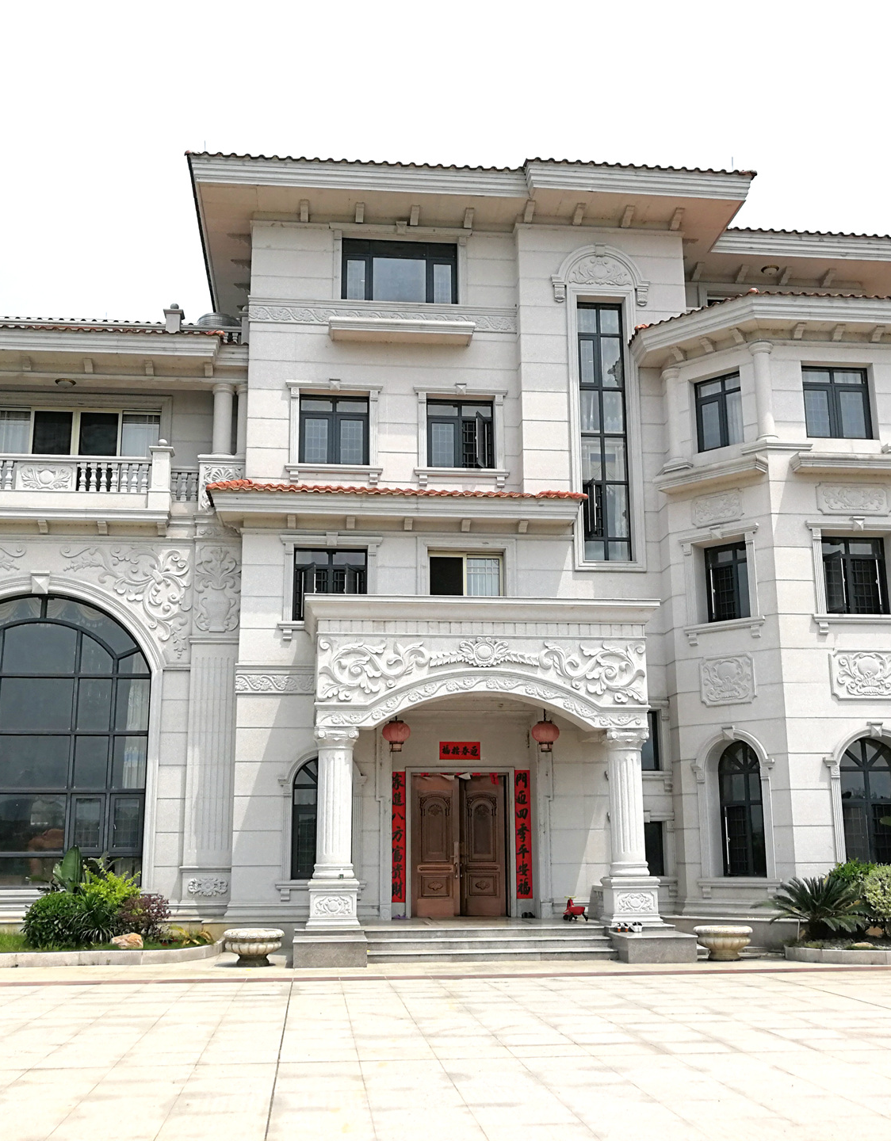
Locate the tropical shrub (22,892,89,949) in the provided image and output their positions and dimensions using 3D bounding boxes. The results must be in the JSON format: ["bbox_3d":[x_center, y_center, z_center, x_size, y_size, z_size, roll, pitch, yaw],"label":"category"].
[{"bbox_3d":[-5.873,5.260,17.897,1.000,0.830,0.980,1,-14,-6],"label":"tropical shrub"}]

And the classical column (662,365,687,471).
[{"bbox_3d":[4.371,-2.870,22.671,0.360,1.970,0.360,1,-14,-6],"label":"classical column"}]

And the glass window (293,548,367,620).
[{"bbox_3d":[-2.200,0.288,22.710,1.420,1.470,0.180,1,-13,-6],"label":"glass window"}]

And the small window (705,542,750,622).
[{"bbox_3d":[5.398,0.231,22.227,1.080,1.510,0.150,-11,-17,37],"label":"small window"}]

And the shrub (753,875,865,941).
[{"bbox_3d":[5.671,5.192,18.301,1.680,0.960,1.650,1,-14,-6],"label":"shrub"}]

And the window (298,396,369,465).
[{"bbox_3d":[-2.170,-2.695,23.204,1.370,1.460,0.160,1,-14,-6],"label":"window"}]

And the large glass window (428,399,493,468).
[{"bbox_3d":[0.306,-2.760,24.248,1.380,1.520,0.150,1,-13,-6],"label":"large glass window"}]

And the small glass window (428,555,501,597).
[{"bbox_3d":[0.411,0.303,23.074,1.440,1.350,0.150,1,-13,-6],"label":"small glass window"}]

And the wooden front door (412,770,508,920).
[{"bbox_3d":[0.227,5.002,21.671,1.750,2.570,0.130,1,-13,-6],"label":"wooden front door"}]

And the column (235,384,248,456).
[{"bbox_3d":[-3.969,-2.993,23.659,0.420,1.620,0.420,1,-13,-6],"label":"column"}]

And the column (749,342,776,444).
[{"bbox_3d":[5.763,-3.262,21.533,0.410,1.960,0.410,1,-13,-6],"label":"column"}]

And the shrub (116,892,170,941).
[{"bbox_3d":[-4.833,5.554,19.045,0.900,0.770,0.850,1,-13,-6],"label":"shrub"}]

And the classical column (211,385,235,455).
[{"bbox_3d":[-4.406,-2.916,23.416,0.420,1.500,0.420,1,-14,-6],"label":"classical column"}]

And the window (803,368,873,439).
[{"bbox_3d":[7.441,-3.168,22.690,1.380,1.510,0.150,1,-13,-6],"label":"window"}]

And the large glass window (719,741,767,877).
[{"bbox_3d":[5.224,4.174,20.825,1.060,2.330,0.150,-11,-17,38],"label":"large glass window"}]

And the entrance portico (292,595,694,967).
[{"bbox_3d":[0.591,3.405,19.708,5.970,5.690,3.550,1,-13,-6],"label":"entrance portico"}]

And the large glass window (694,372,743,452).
[{"bbox_3d":[5.384,-3.042,22.986,1.080,1.520,0.150,-11,-17,37],"label":"large glass window"}]

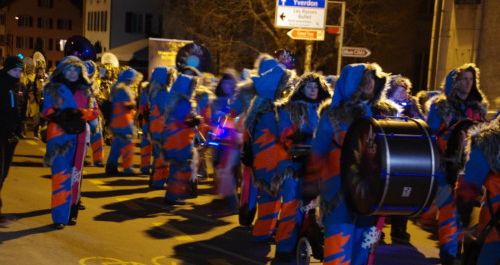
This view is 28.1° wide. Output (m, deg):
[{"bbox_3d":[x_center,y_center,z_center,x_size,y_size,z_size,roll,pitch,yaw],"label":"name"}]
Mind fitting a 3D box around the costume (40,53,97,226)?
[{"bbox_3d":[-1.853,0.093,10.300,0.570,1.770,0.420,1,4,-28],"label":"costume"}]

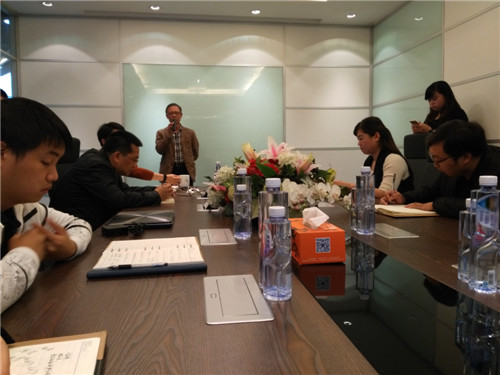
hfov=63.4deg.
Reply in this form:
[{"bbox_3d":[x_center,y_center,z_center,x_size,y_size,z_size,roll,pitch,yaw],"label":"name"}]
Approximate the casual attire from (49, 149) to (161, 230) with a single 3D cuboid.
[{"bbox_3d":[-0.738,0.095,2.050,0.560,0.600,0.500,-1,4,-13],"label":"casual attire"}]

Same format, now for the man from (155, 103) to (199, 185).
[{"bbox_3d":[-0.843,-0.161,4.700,0.520,1.650,0.360,-1,4,-9],"label":"man"}]

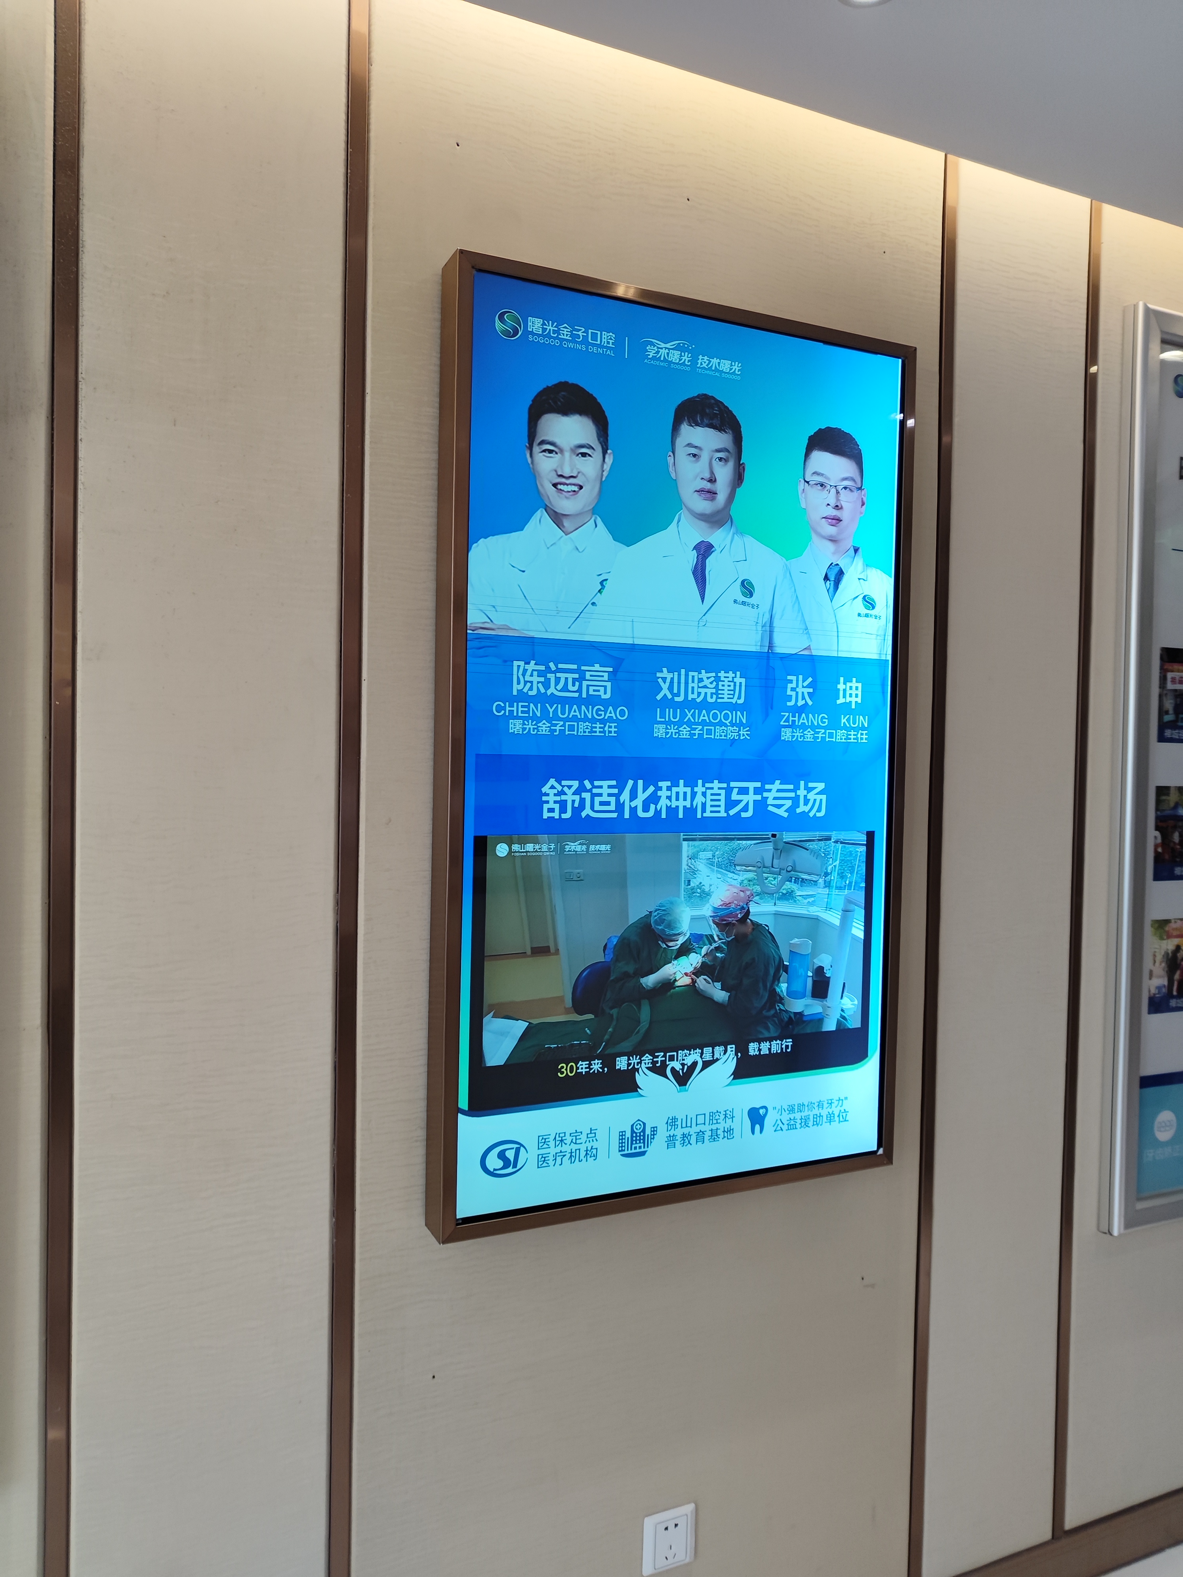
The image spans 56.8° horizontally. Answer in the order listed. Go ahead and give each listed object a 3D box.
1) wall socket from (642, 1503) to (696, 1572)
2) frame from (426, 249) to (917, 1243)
[{"bbox_3d":[0.116,1.116,1.623,0.086,0.086,0.010,0,2,-24],"label":"wall socket"},{"bbox_3d":[0.138,-0.044,1.561,0.726,1.258,0.066,0,2,-24],"label":"frame"}]

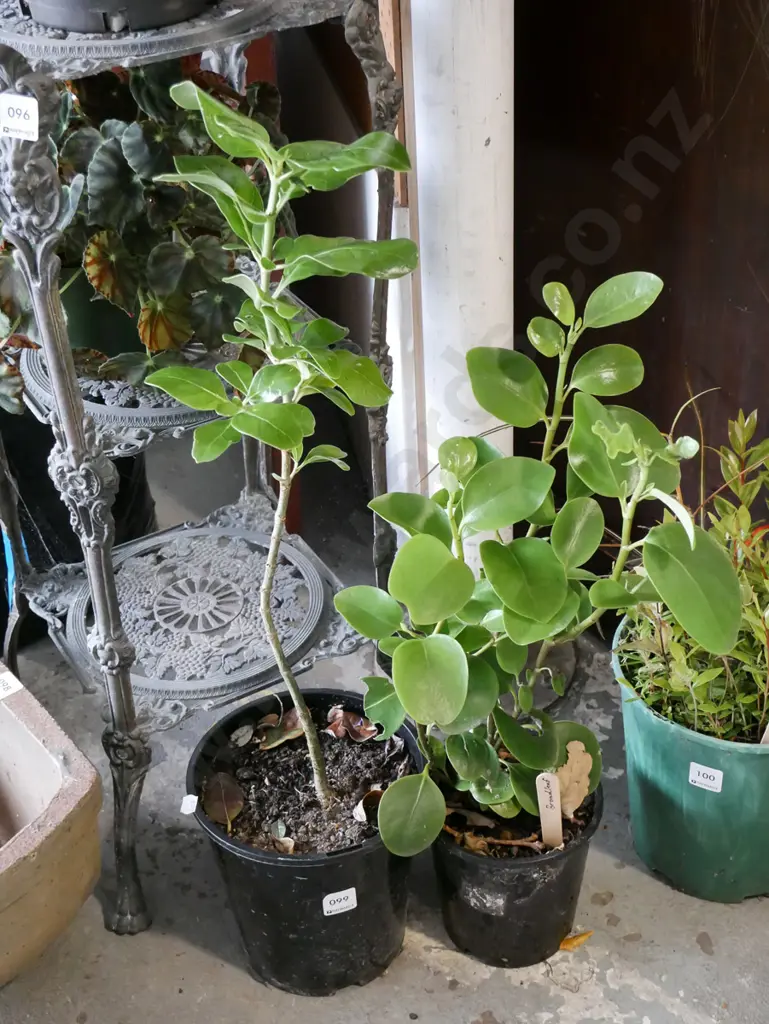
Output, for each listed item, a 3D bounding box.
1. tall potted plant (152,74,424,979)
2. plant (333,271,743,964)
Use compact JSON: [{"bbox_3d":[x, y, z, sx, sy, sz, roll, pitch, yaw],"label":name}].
[{"bbox_3d":[-0.094,0.077,1.386,0.290,1.016,0.290,-3,33,0],"label":"tall potted plant"},{"bbox_3d":[0.162,0.152,1.438,0.420,0.810,0.350,-3,33,0],"label":"plant"}]

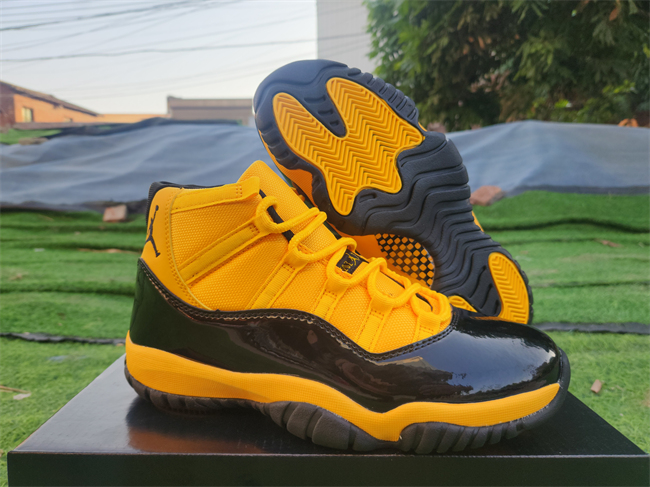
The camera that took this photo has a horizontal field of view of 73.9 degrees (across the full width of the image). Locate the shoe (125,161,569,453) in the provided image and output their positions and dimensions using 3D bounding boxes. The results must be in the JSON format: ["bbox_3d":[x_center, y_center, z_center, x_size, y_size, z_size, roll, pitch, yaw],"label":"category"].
[{"bbox_3d":[0.000,0.027,0.285,0.300,0.165,0.110,2,6,14],"label":"shoe"}]

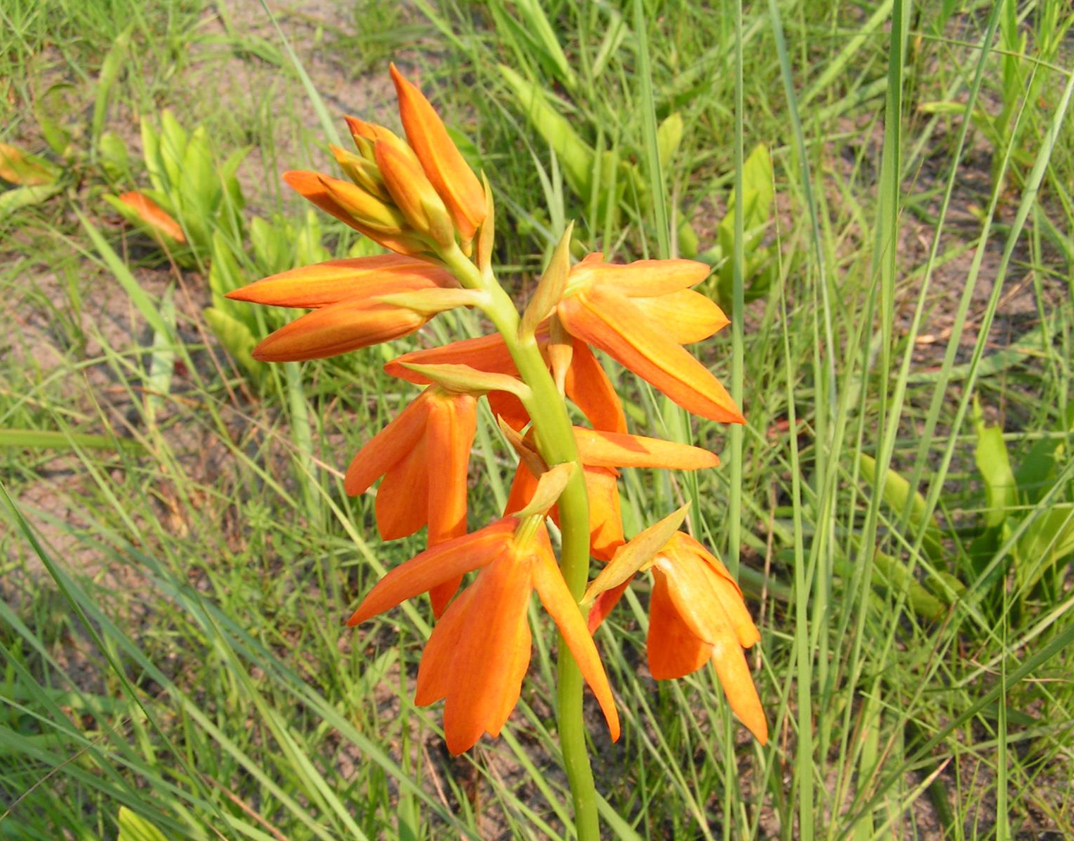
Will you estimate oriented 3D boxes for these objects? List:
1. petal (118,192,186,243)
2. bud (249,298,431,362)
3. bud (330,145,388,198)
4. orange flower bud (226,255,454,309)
[{"bbox_3d":[-0.243,-0.129,0.800,0.058,0.007,0.013,34,53,20],"label":"petal"},{"bbox_3d":[-0.053,-0.024,0.340,0.048,0.012,0.011,-15,0,-11],"label":"bud"},{"bbox_3d":[-0.047,-0.067,0.341,0.007,0.021,0.007,-49,20,0],"label":"bud"},{"bbox_3d":[-0.053,-0.037,0.344,0.061,0.012,0.011,-6,0,-8],"label":"orange flower bud"}]

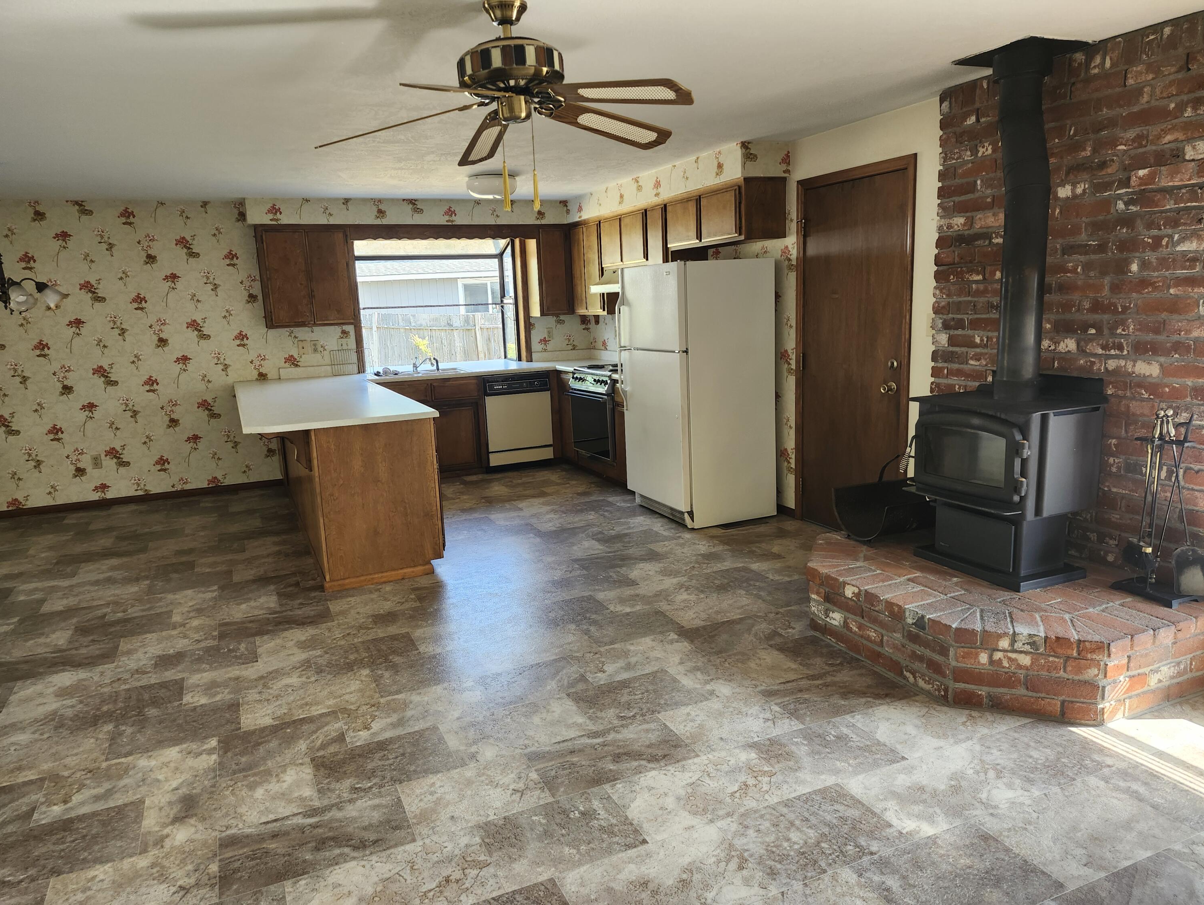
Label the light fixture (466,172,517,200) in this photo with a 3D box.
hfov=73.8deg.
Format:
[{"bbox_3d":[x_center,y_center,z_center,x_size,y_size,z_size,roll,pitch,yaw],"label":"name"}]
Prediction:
[{"bbox_3d":[-0.803,-1.944,5.892,0.360,0.129,0.360,-7,12,-24],"label":"light fixture"}]

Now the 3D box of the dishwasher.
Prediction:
[{"bbox_3d":[-0.852,-0.348,7.474,0.617,0.820,0.620,-7,12,-24],"label":"dishwasher"}]

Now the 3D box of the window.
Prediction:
[{"bbox_3d":[-1.544,-1.385,7.520,1.460,1.165,0.350,-7,12,-24],"label":"window"}]

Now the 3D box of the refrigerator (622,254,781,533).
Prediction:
[{"bbox_3d":[0.637,-0.420,5.455,0.745,1.681,0.782,-7,12,-24],"label":"refrigerator"}]

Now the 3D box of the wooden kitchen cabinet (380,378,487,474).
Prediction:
[{"bbox_3d":[-1.564,-0.236,7.162,0.920,0.870,0.620,-7,12,-24],"label":"wooden kitchen cabinet"}]

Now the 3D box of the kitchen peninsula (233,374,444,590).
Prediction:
[{"bbox_3d":[-1.960,0.043,5.643,0.985,0.909,3.100,-7,12,-24],"label":"kitchen peninsula"}]

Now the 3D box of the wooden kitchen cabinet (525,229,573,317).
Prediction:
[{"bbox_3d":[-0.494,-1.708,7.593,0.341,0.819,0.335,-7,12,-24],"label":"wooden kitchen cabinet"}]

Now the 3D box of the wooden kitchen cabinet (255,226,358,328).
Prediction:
[{"bbox_3d":[-2.474,-1.465,6.716,0.708,0.819,0.335,-7,12,-24],"label":"wooden kitchen cabinet"}]

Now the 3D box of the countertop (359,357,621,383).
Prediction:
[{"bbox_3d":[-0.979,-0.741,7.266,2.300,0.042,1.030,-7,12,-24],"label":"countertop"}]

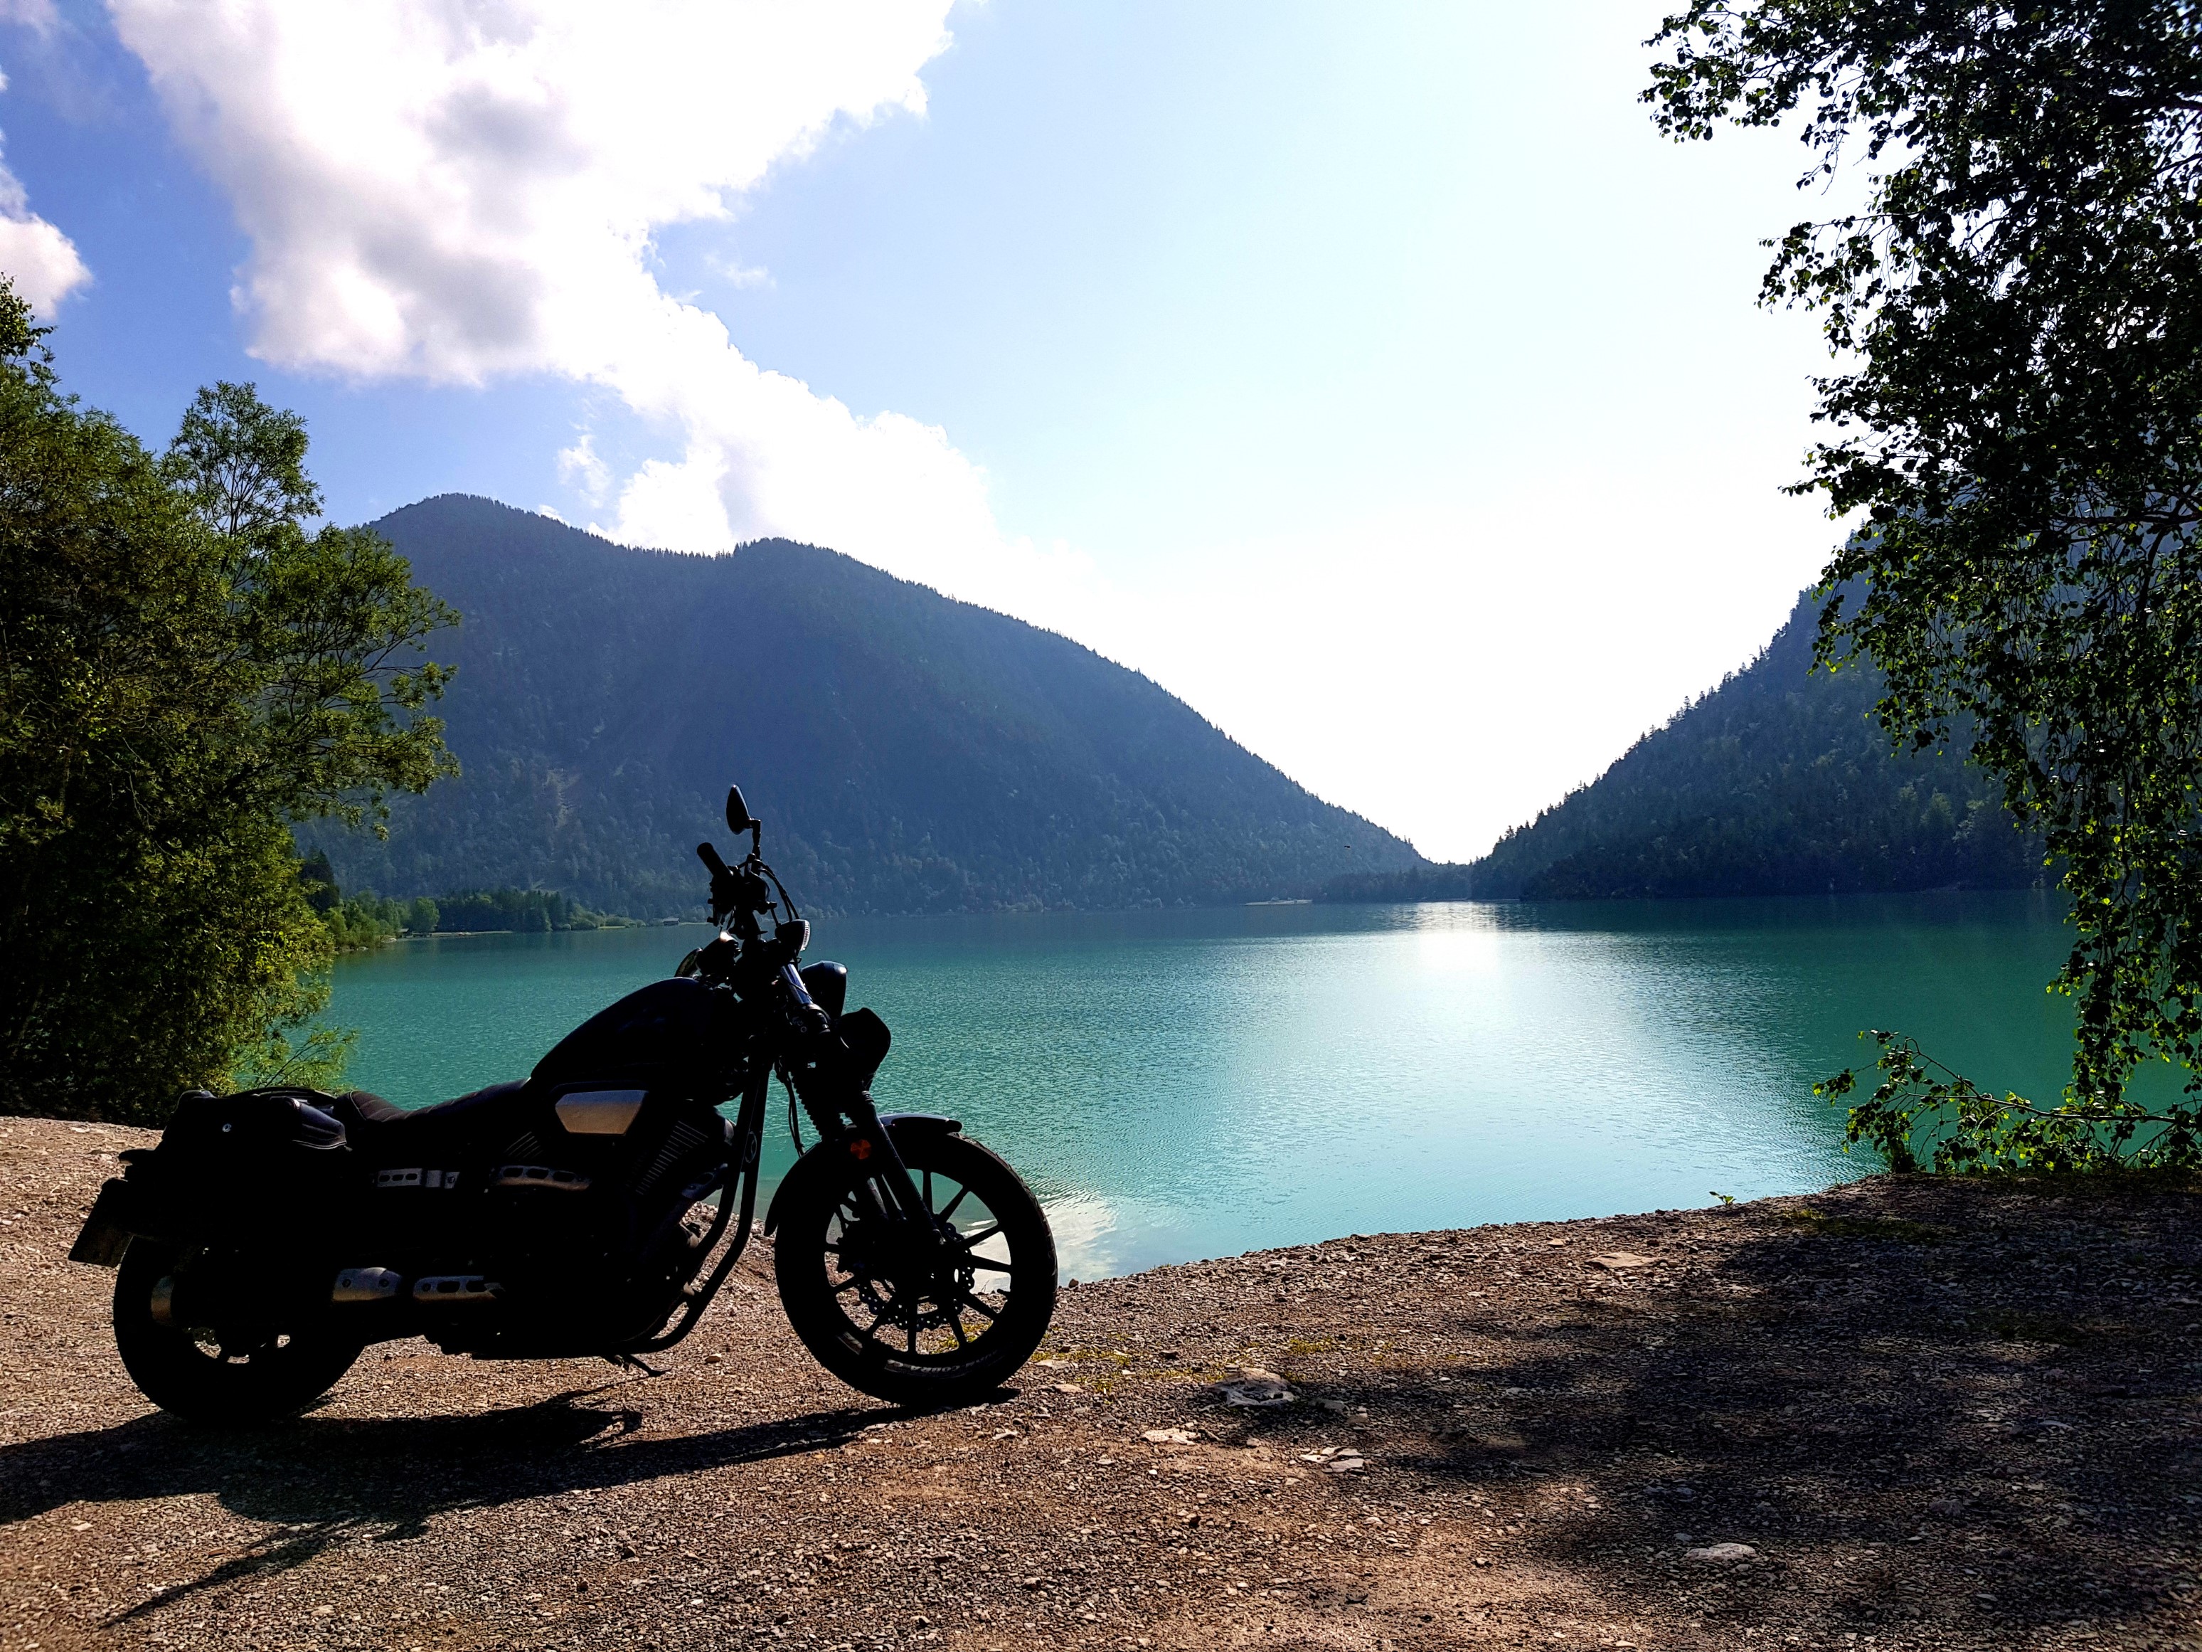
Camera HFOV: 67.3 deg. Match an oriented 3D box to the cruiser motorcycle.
[{"bbox_3d":[-1.237,0.680,3.848,2.280,1.360,0.820,-3,-14,5],"label":"cruiser motorcycle"}]

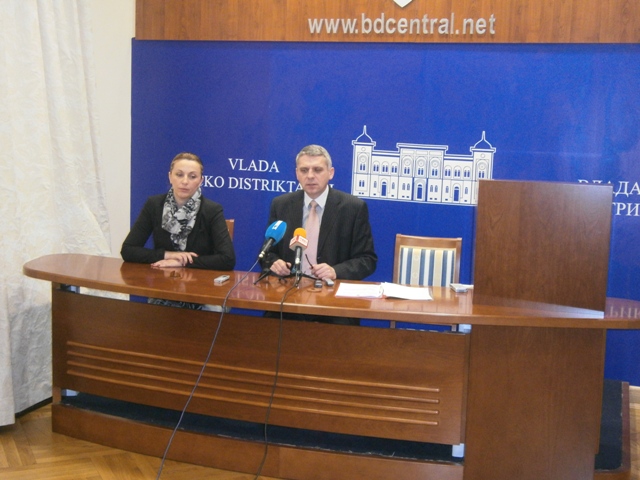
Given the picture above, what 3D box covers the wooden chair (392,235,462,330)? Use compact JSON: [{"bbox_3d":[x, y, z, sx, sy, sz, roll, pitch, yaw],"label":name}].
[{"bbox_3d":[0.500,0.470,4.420,0.420,0.930,0.500,4,8,12],"label":"wooden chair"}]

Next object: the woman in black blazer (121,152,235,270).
[{"bbox_3d":[-0.770,0.215,4.570,0.570,1.290,0.720,3,8,8],"label":"woman in black blazer"}]

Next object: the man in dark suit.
[{"bbox_3d":[-0.045,0.228,4.350,0.580,1.360,0.750,3,8,10],"label":"man in dark suit"}]

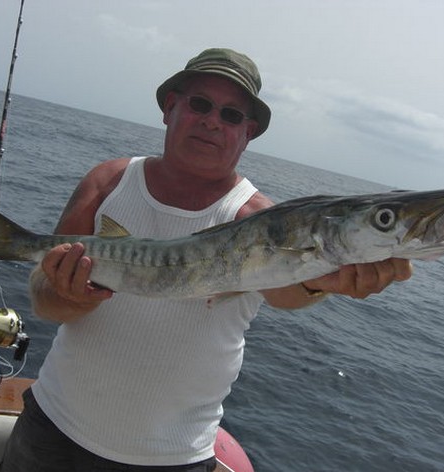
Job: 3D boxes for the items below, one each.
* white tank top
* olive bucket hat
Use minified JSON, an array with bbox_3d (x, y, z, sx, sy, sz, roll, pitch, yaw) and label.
[{"bbox_3d":[-0.142,0.151,1.520,0.430,0.625,0.290,14,7,-7],"label":"white tank top"},{"bbox_3d":[-0.010,-0.314,1.500,0.250,0.135,0.280,15,-9,-3],"label":"olive bucket hat"}]

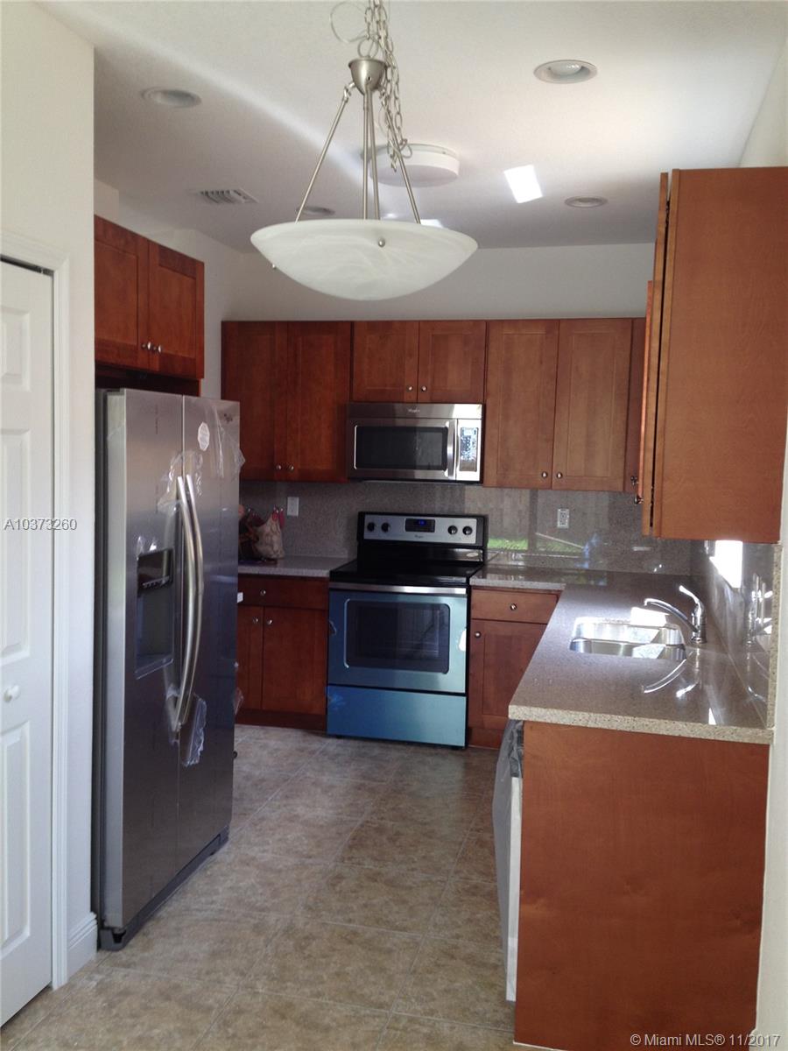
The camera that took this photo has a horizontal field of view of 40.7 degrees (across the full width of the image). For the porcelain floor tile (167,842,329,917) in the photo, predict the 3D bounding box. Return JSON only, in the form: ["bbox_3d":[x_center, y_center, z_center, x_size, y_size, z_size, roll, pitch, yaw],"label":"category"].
[{"bbox_3d":[-0.529,1.311,3.901,0.468,0.010,0.485,2,5,13],"label":"porcelain floor tile"}]

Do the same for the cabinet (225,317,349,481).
[{"bbox_3d":[-0.583,-0.719,6.196,0.775,0.907,0.326,2,5,13],"label":"cabinet"}]

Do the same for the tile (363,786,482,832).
[{"bbox_3d":[0.150,1.262,4.751,0.468,0.010,0.485,2,5,13],"label":"tile"}]

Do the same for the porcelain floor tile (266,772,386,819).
[{"bbox_3d":[-0.310,1.233,4.814,0.465,0.012,0.465,2,6,13],"label":"porcelain floor tile"}]

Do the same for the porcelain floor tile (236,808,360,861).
[{"bbox_3d":[-0.419,1.274,4.360,0.465,0.012,0.465,2,6,13],"label":"porcelain floor tile"}]

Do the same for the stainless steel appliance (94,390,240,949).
[{"bbox_3d":[-1.093,0.411,3.826,0.845,1.770,0.920,2,5,13],"label":"stainless steel appliance"}]

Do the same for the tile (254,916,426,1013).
[{"bbox_3d":[-0.180,1.376,3.346,0.465,0.012,0.465,2,6,13],"label":"tile"}]

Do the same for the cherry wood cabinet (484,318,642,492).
[{"bbox_3d":[0.920,-0.650,5.818,0.802,0.898,0.325,2,6,12],"label":"cherry wood cabinet"}]

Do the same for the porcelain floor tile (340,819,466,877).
[{"bbox_3d":[0.038,1.296,4.274,0.468,0.010,0.485,2,5,13],"label":"porcelain floor tile"}]

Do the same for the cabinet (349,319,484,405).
[{"bbox_3d":[0.168,-0.911,5.964,0.751,0.437,0.325,2,6,12],"label":"cabinet"}]

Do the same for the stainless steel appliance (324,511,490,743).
[{"bbox_3d":[0.088,0.549,5.923,0.753,1.188,0.658,2,6,12],"label":"stainless steel appliance"}]

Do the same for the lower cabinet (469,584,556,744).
[{"bbox_3d":[0.696,0.741,5.836,0.468,0.887,0.627,2,5,13],"label":"lower cabinet"}]

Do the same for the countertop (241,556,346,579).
[{"bbox_3d":[-0.642,0.227,6.104,0.774,0.035,0.662,2,5,13],"label":"countertop"}]

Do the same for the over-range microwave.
[{"bbox_3d":[0.151,-0.462,6.000,0.755,0.428,0.410,2,5,13],"label":"over-range microwave"}]

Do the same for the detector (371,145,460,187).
[{"bbox_3d":[0.072,-1.346,3.983,0.335,0.080,0.335,1,5,0],"label":"detector"}]

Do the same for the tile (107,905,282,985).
[{"bbox_3d":[-0.635,1.357,3.453,0.465,0.012,0.465,2,6,13],"label":"tile"}]

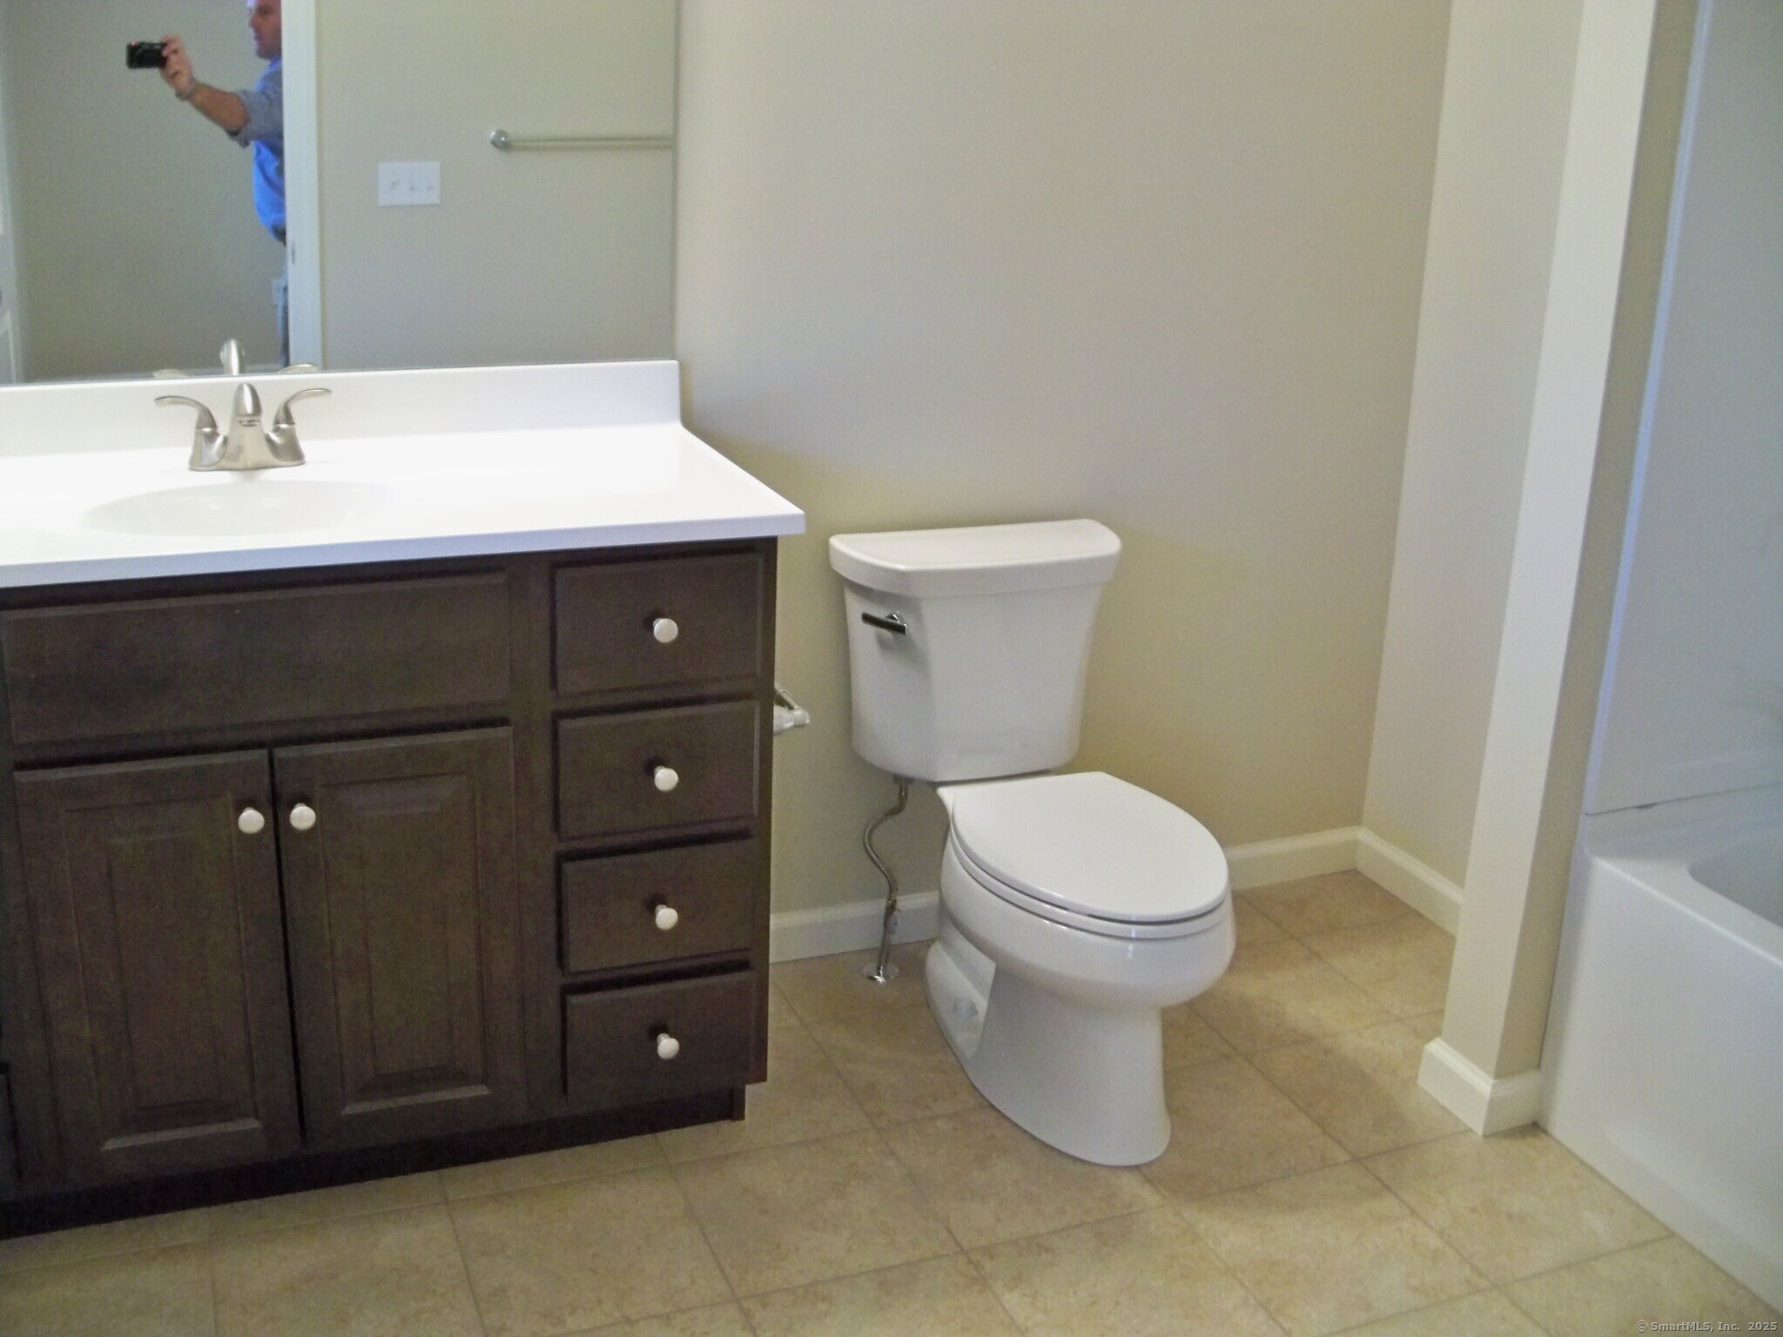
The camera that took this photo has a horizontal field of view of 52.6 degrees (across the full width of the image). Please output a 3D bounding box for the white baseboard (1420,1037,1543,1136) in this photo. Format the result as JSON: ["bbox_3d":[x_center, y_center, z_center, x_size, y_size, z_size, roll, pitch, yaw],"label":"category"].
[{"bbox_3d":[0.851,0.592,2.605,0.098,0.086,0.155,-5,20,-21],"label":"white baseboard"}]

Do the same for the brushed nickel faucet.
[{"bbox_3d":[-0.797,-0.297,2.233,0.221,0.115,0.154,-5,20,-21],"label":"brushed nickel faucet"}]

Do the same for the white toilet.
[{"bbox_3d":[0.239,0.233,2.634,0.468,0.721,0.763,-5,20,-21],"label":"white toilet"}]

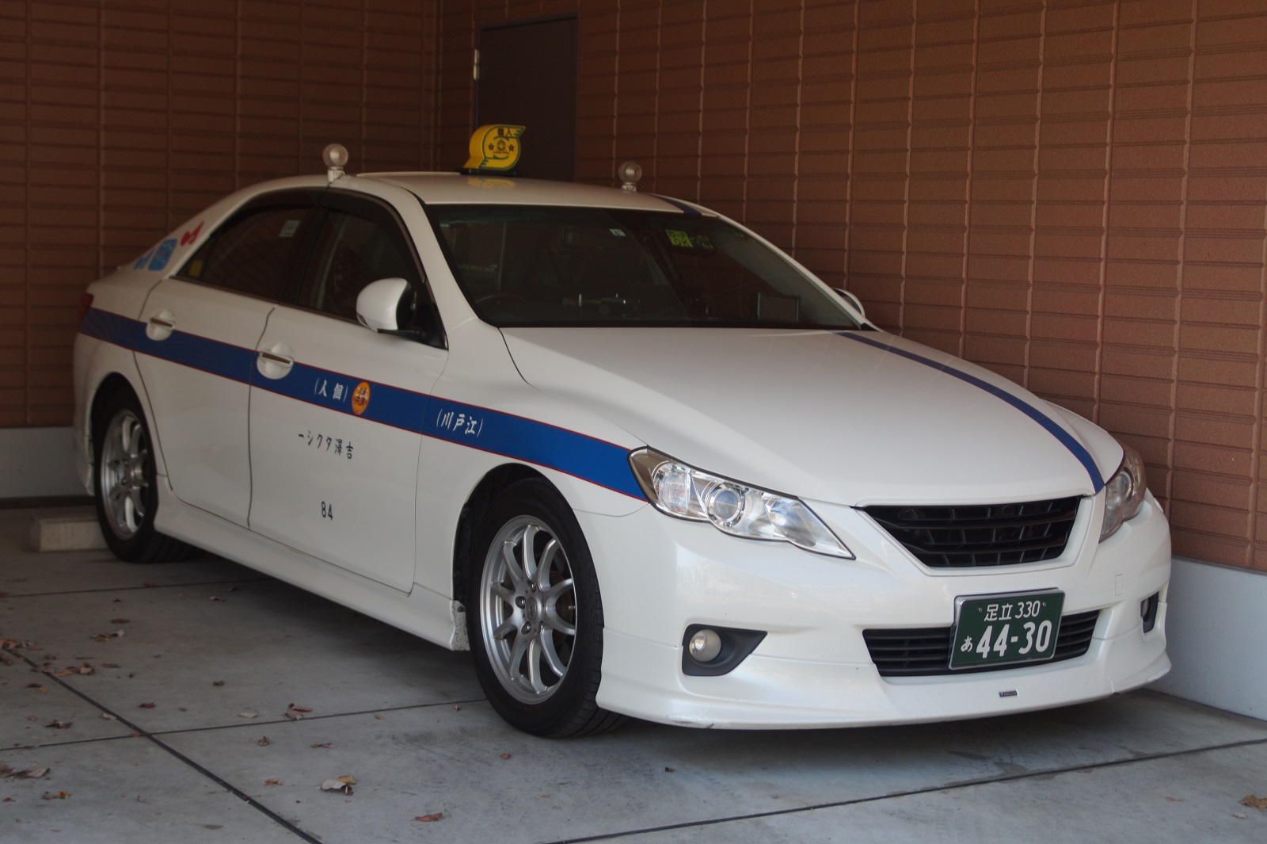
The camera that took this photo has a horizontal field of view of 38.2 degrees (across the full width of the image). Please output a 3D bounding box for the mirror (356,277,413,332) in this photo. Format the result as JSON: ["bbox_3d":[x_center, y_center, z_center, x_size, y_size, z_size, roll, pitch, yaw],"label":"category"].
[{"bbox_3d":[-0.682,-0.315,4.984,0.190,0.155,0.115,-1,6,-35],"label":"mirror"}]

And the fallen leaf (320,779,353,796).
[{"bbox_3d":[-0.630,0.777,3.886,0.070,0.024,0.050,1,5,-9],"label":"fallen leaf"}]

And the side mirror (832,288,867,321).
[{"bbox_3d":[0.701,-0.346,5.963,0.190,0.155,0.115,-1,6,-35],"label":"side mirror"}]

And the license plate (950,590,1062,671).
[{"bbox_3d":[0.873,0.483,4.251,0.335,0.169,0.020,-1,14,-35],"label":"license plate"}]

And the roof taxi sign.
[{"bbox_3d":[-0.490,-0.958,6.450,0.200,0.170,0.110,-1,6,-35],"label":"roof taxi sign"}]

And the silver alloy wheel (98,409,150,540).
[{"bbox_3d":[-1.807,0.195,6.799,0.170,0.475,0.475,-1,6,-35],"label":"silver alloy wheel"}]

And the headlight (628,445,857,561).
[{"bbox_3d":[0.266,0.190,4.353,0.510,0.250,0.245,1,5,-15],"label":"headlight"}]

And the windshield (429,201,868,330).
[{"bbox_3d":[0.054,-0.431,5.411,1.360,0.110,0.840,-1,35,-35],"label":"windshield"}]

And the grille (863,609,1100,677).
[{"bbox_3d":[0.907,0.553,4.549,0.826,0.122,0.112,-1,6,-35],"label":"grille"}]

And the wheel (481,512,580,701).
[{"bbox_3d":[-0.190,0.449,4.462,0.180,0.465,0.465,-1,6,-35],"label":"wheel"}]

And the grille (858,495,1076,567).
[{"bbox_3d":[0.893,0.275,4.564,0.785,0.163,0.133,-1,6,-35],"label":"grille"}]

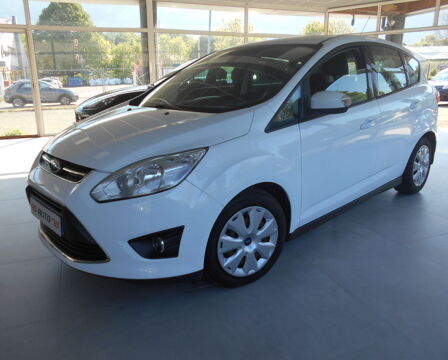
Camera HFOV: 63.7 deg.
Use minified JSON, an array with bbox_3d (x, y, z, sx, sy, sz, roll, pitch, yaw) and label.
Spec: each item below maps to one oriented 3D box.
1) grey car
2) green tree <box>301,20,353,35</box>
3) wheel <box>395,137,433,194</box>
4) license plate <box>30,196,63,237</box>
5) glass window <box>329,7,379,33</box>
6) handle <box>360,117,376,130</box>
[{"bbox_3d":[-10.996,-5.239,21.672,4.350,1.580,1.820,-9,18,-29],"label":"grey car"},{"bbox_3d":[9.423,-11.306,32.921,5.200,6.600,5.000,0,15,0],"label":"green tree"},{"bbox_3d":[2.008,-0.162,3.855,0.630,0.630,0.210,-14,21,-41],"label":"wheel"},{"bbox_3d":[-1.031,0.203,2.094,0.020,0.110,0.520,-6,15,-43],"label":"license plate"},{"bbox_3d":[3.571,-4.423,10.041,0.060,0.670,1.740,-10,18,-30],"label":"glass window"},{"bbox_3d":[1.086,-0.426,2.709,0.215,0.055,0.055,-14,21,-41],"label":"handle"}]

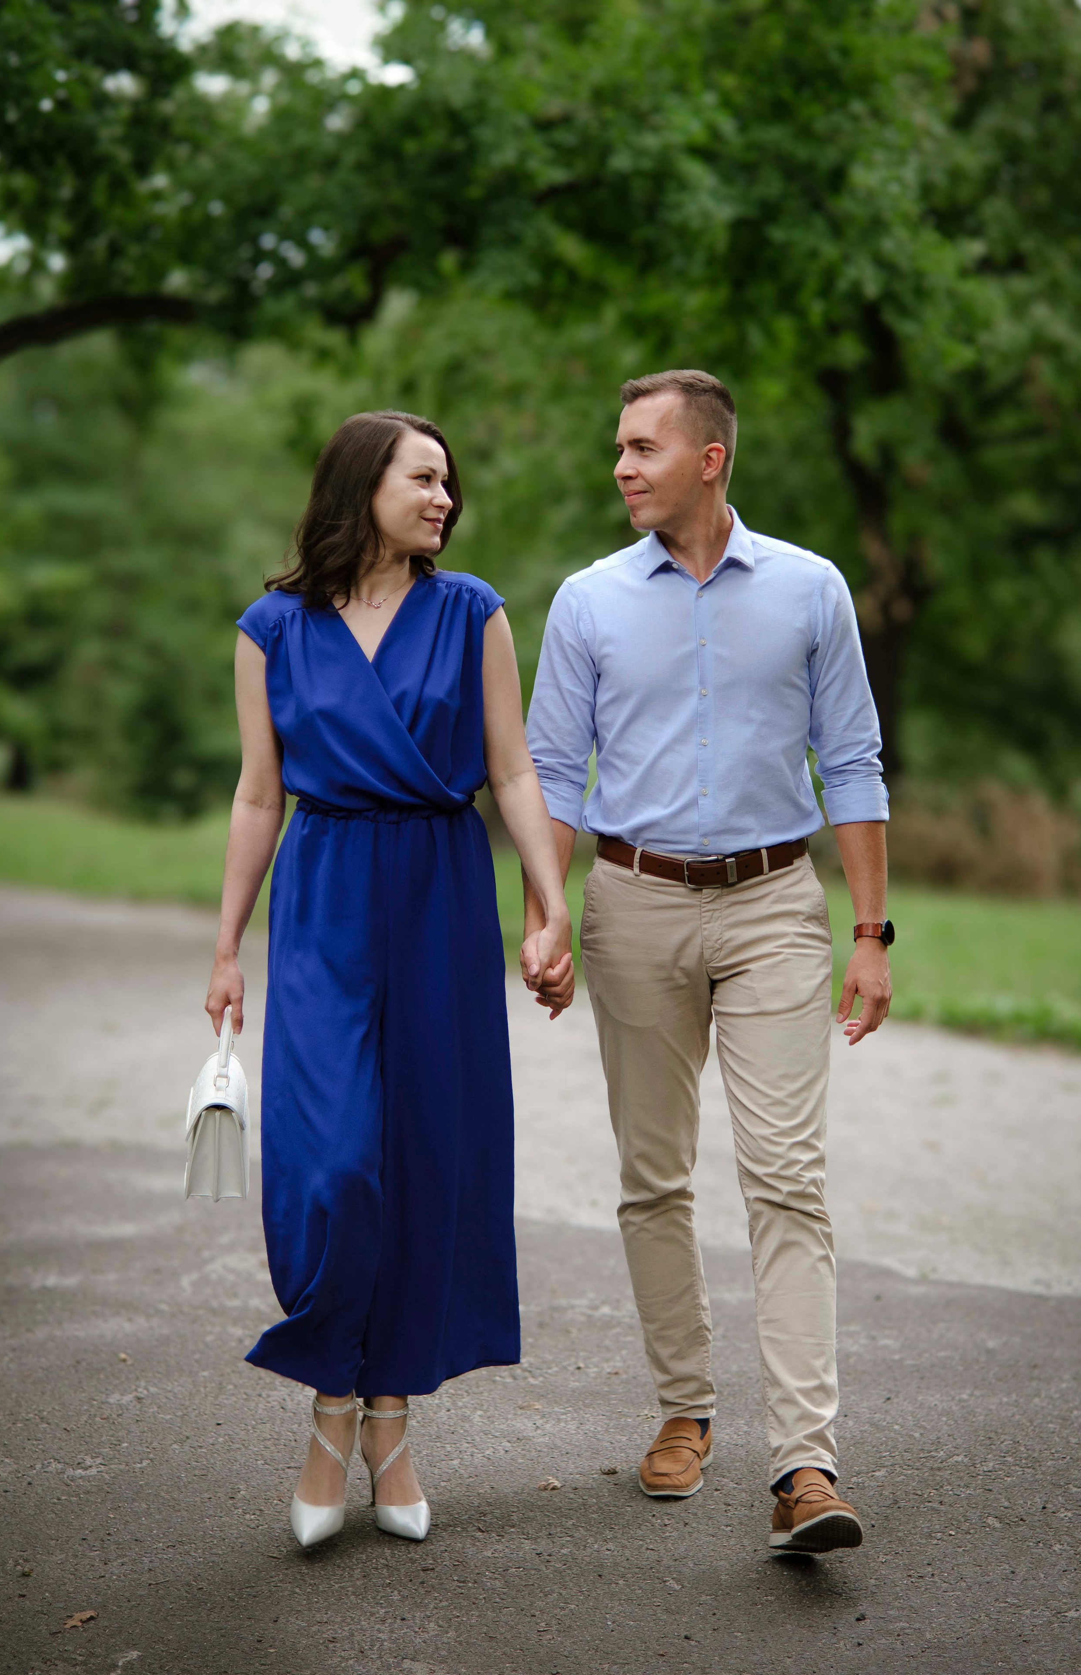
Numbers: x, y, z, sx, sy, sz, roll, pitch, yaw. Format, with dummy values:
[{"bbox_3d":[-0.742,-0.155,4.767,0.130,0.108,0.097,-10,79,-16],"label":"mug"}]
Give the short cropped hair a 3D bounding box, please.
[{"bbox_3d":[0.211,-0.643,3.576,0.195,0.165,0.160,-1,3,-30],"label":"short cropped hair"}]

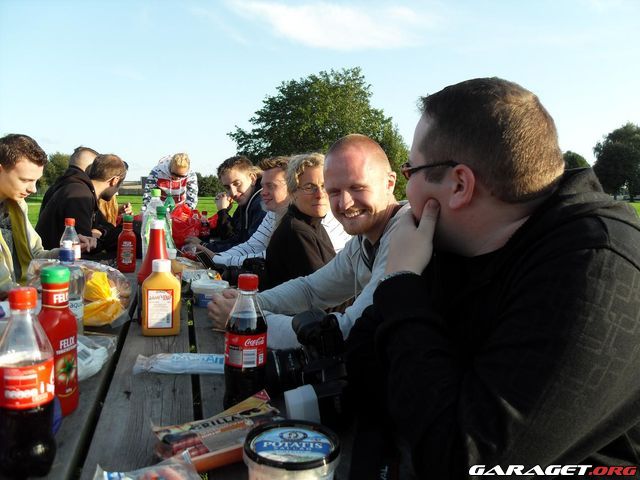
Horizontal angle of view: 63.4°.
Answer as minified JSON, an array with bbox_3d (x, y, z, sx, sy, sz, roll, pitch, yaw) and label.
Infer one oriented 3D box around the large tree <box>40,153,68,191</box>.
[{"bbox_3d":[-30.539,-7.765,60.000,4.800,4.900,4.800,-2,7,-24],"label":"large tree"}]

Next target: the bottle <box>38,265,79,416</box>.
[{"bbox_3d":[-0.433,0.164,0.860,0.052,0.234,0.069,5,8,32],"label":"bottle"}]

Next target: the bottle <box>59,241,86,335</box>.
[{"bbox_3d":[-0.579,0.122,1.190,0.066,0.237,0.066,-2,7,-26],"label":"bottle"}]

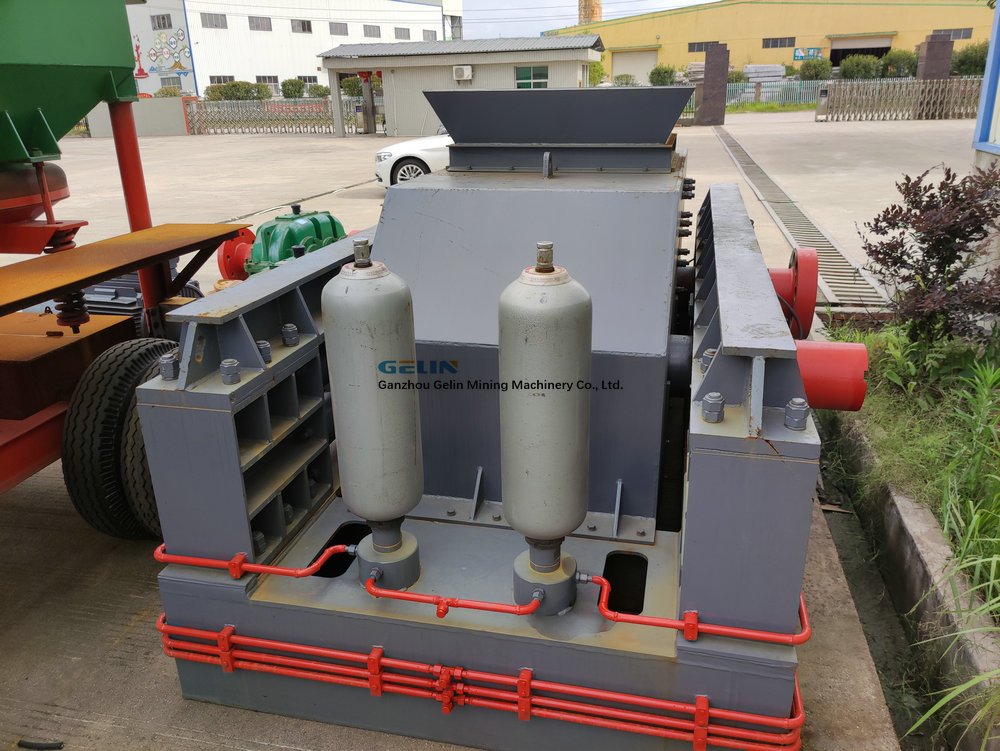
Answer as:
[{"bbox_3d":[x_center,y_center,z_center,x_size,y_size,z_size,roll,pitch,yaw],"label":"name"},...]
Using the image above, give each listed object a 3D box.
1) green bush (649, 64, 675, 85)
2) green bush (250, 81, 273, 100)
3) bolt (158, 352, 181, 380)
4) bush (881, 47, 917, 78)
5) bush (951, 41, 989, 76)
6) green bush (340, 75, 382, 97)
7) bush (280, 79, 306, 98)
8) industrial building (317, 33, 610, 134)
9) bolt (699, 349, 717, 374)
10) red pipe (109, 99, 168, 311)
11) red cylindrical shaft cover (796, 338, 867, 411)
[{"bbox_3d":[13.436,-24.625,61.944,2.225,1.803,2.114,3,21,11],"label":"green bush"},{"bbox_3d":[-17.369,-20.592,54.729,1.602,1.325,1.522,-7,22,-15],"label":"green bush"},{"bbox_3d":[-0.920,-0.022,2.080,0.051,0.061,0.051,4,21,13],"label":"bolt"},{"bbox_3d":[26.092,-19.794,49.554,2.800,3.130,2.800,4,22,16],"label":"bush"},{"bbox_3d":[29.916,-19.659,48.423,3.100,3.470,3.100,4,22,16],"label":"bush"},{"bbox_3d":[-10.250,-21.124,55.215,2.792,1.576,2.652,-5,21,-9],"label":"green bush"},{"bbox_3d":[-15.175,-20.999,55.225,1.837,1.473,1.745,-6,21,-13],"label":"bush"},{"bbox_3d":[-1.615,-12.172,31.836,11.500,3.700,3.700,4,22,16],"label":"industrial building"},{"bbox_3d":[0.593,-0.039,2.104,0.053,0.064,0.053,4,21,13],"label":"bolt"},{"bbox_3d":[-1.858,-0.822,3.862,0.110,1.102,0.110,4,21,13],"label":"red pipe"},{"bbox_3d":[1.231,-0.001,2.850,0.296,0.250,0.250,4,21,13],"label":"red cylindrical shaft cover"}]

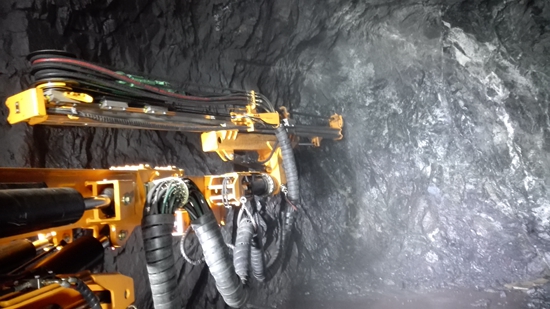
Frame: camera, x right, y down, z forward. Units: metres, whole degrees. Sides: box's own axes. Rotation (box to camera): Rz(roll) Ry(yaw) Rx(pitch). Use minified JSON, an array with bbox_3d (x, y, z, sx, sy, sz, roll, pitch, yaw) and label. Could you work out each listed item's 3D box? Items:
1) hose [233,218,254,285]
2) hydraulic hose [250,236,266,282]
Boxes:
[{"bbox_3d":[-0.347,1.058,4.500,0.170,0.730,0.180,5,0,0],"label":"hose"},{"bbox_3d":[-0.194,1.235,4.800,0.140,0.540,0.150,-5,0,0],"label":"hydraulic hose"}]

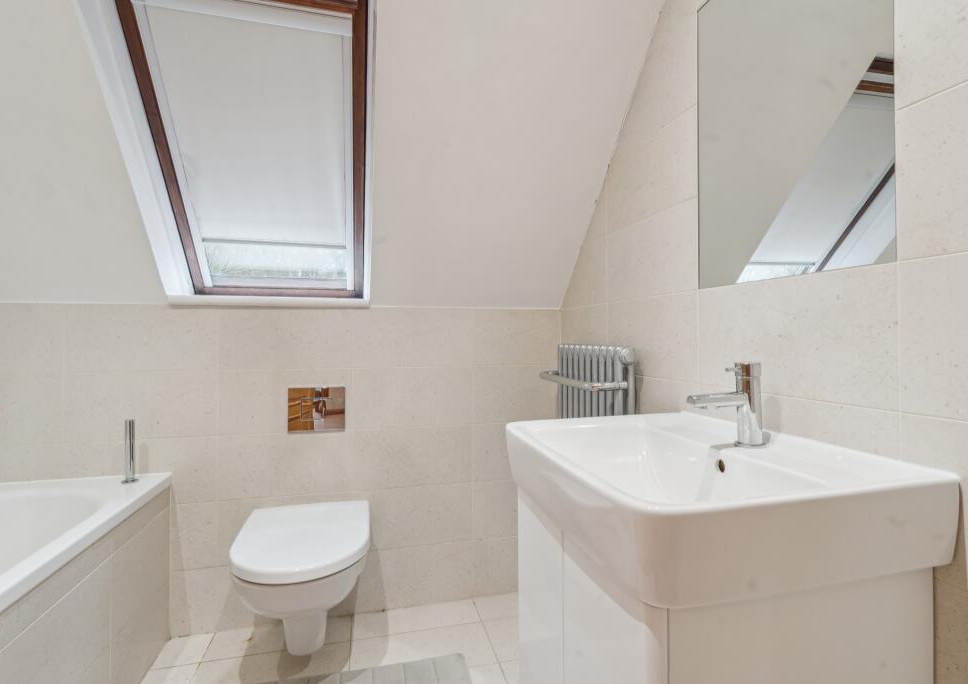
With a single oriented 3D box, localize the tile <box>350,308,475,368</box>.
[{"bbox_3d":[-0.263,-0.015,1.713,0.444,0.222,0.012,0,0,-14],"label":"tile"}]

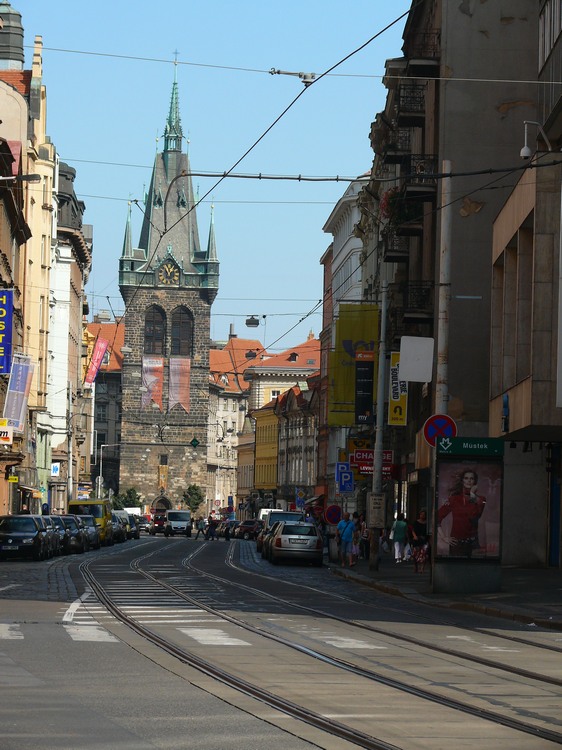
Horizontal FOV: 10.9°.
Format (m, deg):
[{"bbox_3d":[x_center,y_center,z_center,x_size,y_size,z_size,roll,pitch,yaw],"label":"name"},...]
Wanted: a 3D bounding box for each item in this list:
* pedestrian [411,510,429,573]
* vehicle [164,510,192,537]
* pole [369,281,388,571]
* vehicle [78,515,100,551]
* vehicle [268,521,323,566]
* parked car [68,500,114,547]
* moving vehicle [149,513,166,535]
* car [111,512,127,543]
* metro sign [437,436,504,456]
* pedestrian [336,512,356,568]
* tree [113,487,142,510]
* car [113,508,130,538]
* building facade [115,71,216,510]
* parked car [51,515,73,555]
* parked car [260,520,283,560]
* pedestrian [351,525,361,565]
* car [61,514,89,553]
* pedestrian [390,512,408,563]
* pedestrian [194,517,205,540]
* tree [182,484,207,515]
[{"bbox_3d":[3.728,4.476,79.000,0.500,1.660,0.360,1,-3,6],"label":"pedestrian"},{"bbox_3d":[-8.691,12.612,250.500,2.050,2.270,5.300,1,-3,-1],"label":"vehicle"},{"bbox_3d":[2.796,1.440,83.200,0.300,8.250,0.300,2,-3,0],"label":"pole"},{"bbox_3d":[-8.620,6.751,126.500,1.760,1.480,4.300,0,-3,0],"label":"vehicle"},{"bbox_3d":[0.507,5.502,96.300,1.660,1.450,4.230,1,-3,-1],"label":"vehicle"},{"bbox_3d":[-9.882,7.649,152.000,1.950,2.250,5.000,1,-3,-1],"label":"parked car"},{"bbox_3d":[-9.859,12.333,241.000,1.700,1.560,4.100,0,-3,-1],"label":"moving vehicle"},{"bbox_3d":[-10.200,9.071,173.500,1.770,1.550,4.300,1,-3,-1],"label":"car"},{"bbox_3d":[3.480,1.317,54.100,1.250,0.360,0.220,2,-3,-10],"label":"metro sign"},{"bbox_3d":[2.022,5.002,90.500,0.560,1.700,0.380,1,-3,-1],"label":"pedestrian"},{"bbox_3d":[-20.062,17.187,385.000,4.000,5.300,4.000,0,-3,0],"label":"tree"},{"bbox_3d":[-9.750,8.818,171.000,1.780,1.620,4.400,0,-3,-1],"label":"car"},{"bbox_3d":[-15.600,-10.900,411.000,13.700,65.000,12.500,2,-3,-5],"label":"building facade"},{"bbox_3d":[-8.700,5.979,110.000,1.740,1.460,4.300,0,-3,0],"label":"parked car"},{"bbox_3d":[0.240,6.188,109.800,1.720,1.450,4.250,2,-3,-2],"label":"parked car"},{"bbox_3d":[2.406,5.413,94.500,0.420,1.300,0.320,1,-3,-1],"label":"pedestrian"},{"bbox_3d":[-8.600,6.263,116.000,1.750,1.460,4.300,0,-3,0],"label":"car"},{"bbox_3d":[3.846,5.328,96.000,0.520,1.640,0.380,0,-3,0],"label":"pedestrian"},{"bbox_3d":[-5.912,11.187,215.000,0.700,1.690,0.500,1,-3,0],"label":"pedestrian"},{"bbox_3d":[-11.371,17.122,385.000,3.100,5.500,3.100,0,-3,0],"label":"tree"}]

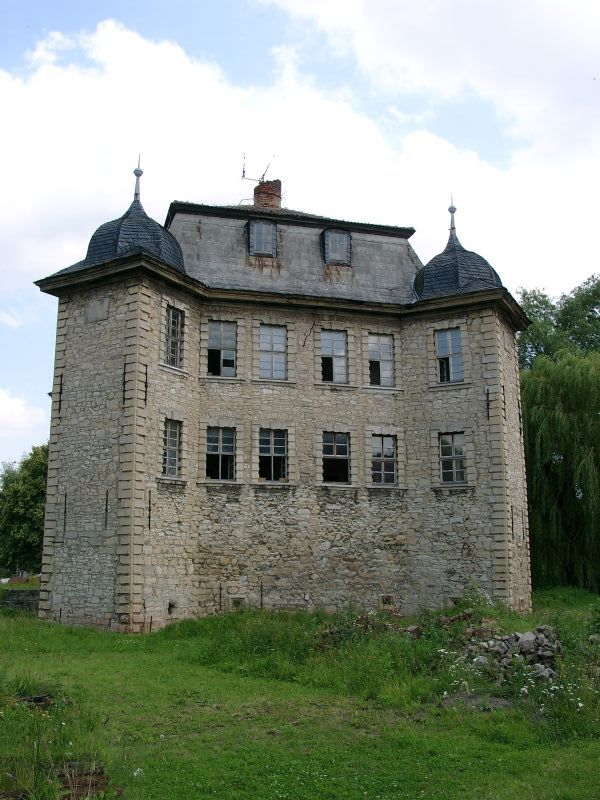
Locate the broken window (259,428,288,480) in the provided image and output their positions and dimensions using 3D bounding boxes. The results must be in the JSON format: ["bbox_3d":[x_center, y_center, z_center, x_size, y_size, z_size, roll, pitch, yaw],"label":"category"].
[{"bbox_3d":[-0.916,1.916,26.983,1.032,1.812,0.184,3,-12,-16],"label":"broken window"}]

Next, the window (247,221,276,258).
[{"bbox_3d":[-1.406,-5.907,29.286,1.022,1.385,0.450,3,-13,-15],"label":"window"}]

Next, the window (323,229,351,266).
[{"bbox_3d":[1.346,-5.599,29.650,0.994,1.366,0.646,3,-12,-16],"label":"window"}]

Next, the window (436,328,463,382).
[{"bbox_3d":[5.430,-1.584,28.277,0.961,1.979,0.184,-6,-13,27],"label":"window"}]

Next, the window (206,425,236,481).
[{"bbox_3d":[-2.698,1.855,26.939,1.020,1.830,0.200,3,-13,-15],"label":"window"}]

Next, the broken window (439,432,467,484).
[{"bbox_3d":[5.409,2.032,27.562,0.941,1.796,0.184,-6,-13,27],"label":"broken window"}]

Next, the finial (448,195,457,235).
[{"bbox_3d":[6.081,-7.402,31.334,0.319,1.816,0.319,3,-13,-15],"label":"finial"}]

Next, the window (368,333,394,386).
[{"bbox_3d":[3.032,-1.471,29.239,1.020,2.010,0.200,3,-13,-15],"label":"window"}]

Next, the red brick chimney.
[{"bbox_3d":[-1.367,-8.439,33.127,0.994,1.393,0.821,3,-12,-16],"label":"red brick chimney"}]

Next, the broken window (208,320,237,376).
[{"bbox_3d":[-2.741,-1.789,27.718,1.020,2.010,0.200,3,-13,-15],"label":"broken window"}]

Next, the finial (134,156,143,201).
[{"bbox_3d":[-5.642,-7.740,27.442,0.313,1.858,0.313,3,-12,-16],"label":"finial"}]

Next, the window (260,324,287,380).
[{"bbox_3d":[-0.951,-1.691,28.190,1.020,2.010,0.200,3,-13,-15],"label":"window"}]

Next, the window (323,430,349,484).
[{"bbox_3d":[1.300,2.076,27.993,1.020,1.830,0.200,3,-13,-15],"label":"window"}]

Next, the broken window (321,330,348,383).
[{"bbox_3d":[1.267,-1.567,28.774,1.020,2.010,0.200,3,-13,-15],"label":"broken window"}]

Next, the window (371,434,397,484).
[{"bbox_3d":[3.017,2.157,28.143,0.994,1.812,0.184,3,-12,-16],"label":"window"}]

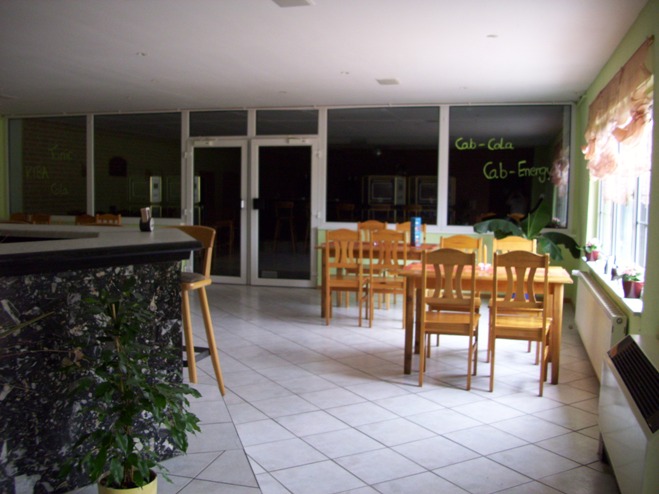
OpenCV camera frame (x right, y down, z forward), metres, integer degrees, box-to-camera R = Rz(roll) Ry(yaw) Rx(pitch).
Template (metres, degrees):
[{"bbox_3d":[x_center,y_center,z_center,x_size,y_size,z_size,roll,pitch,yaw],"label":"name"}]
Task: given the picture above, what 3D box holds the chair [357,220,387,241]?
[{"bbox_3d":[0.469,0.213,7.571,0.428,0.959,0.500,2,5,16],"label":"chair"}]

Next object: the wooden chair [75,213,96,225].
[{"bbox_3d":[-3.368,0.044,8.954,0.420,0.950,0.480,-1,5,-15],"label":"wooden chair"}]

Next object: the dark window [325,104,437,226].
[{"bbox_3d":[0.690,-1.067,8.535,1.458,1.520,0.082,2,5,15],"label":"dark window"}]

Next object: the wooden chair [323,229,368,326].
[{"bbox_3d":[0.170,0.288,6.449,0.420,0.955,0.500,1,5,10],"label":"wooden chair"}]

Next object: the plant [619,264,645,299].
[{"bbox_3d":[1.843,0.198,3.916,0.175,0.205,0.175,2,5,15],"label":"plant"}]

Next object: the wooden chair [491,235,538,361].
[{"bbox_3d":[1.483,0.412,5.210,0.428,0.959,0.500,2,5,16],"label":"wooden chair"}]

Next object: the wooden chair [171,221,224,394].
[{"bbox_3d":[-0.971,0.414,4.075,0.450,1.070,0.500,4,6,34],"label":"wooden chair"}]

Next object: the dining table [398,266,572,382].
[{"bbox_3d":[1.153,0.543,4.826,1.178,0.750,0.755,2,5,16],"label":"dining table"}]

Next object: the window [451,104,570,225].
[{"bbox_3d":[2.239,-1.008,8.116,1.458,1.520,0.082,2,5,15],"label":"window"}]

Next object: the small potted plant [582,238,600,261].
[{"bbox_3d":[2.337,0.018,5.731,0.155,0.195,0.155,2,5,15],"label":"small potted plant"}]

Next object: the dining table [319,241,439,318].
[{"bbox_3d":[0.523,0.371,6.913,1.178,0.750,0.755,2,5,16],"label":"dining table"}]

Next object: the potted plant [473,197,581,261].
[{"bbox_3d":[2.030,0.117,6.732,1.020,1.290,0.920,2,5,15],"label":"potted plant"}]

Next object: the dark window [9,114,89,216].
[{"bbox_3d":[-4.352,-1.231,9.907,1.428,1.520,0.082,2,5,15],"label":"dark window"}]

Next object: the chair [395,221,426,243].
[{"bbox_3d":[0.896,0.216,7.411,0.420,0.955,0.500,2,5,11],"label":"chair"}]

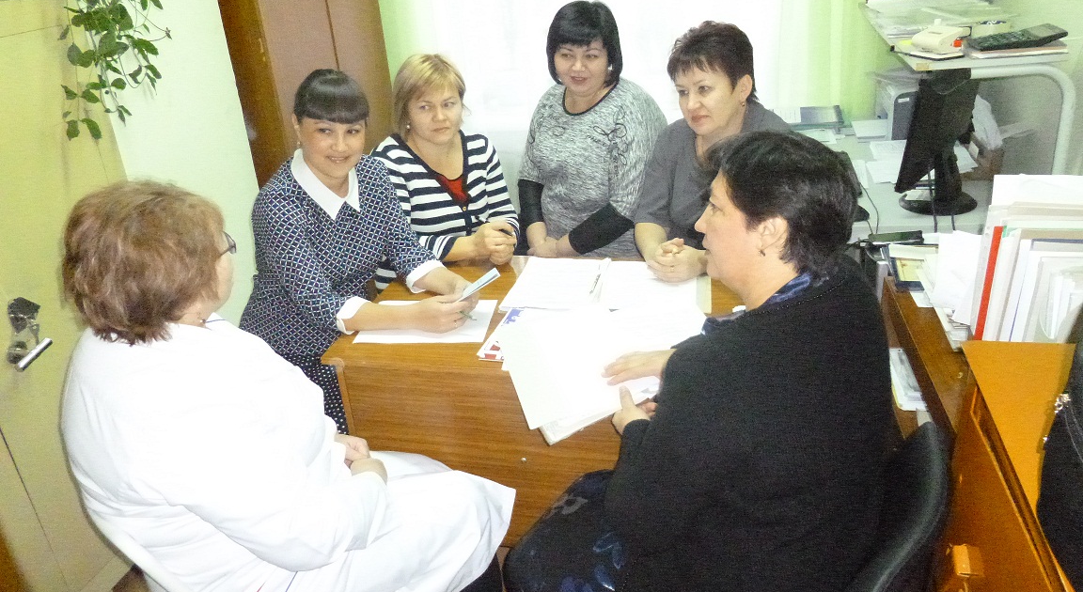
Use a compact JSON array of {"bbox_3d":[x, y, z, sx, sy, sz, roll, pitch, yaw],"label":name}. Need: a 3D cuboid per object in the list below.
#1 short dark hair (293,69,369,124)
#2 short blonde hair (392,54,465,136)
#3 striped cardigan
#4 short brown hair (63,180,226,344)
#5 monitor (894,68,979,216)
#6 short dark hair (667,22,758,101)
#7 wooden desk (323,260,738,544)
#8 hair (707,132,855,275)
[{"bbox_3d":[-0.457,-0.414,1.700,0.165,0.170,0.200,-9,30,-20],"label":"short dark hair"},{"bbox_3d":[-0.306,-0.544,2.130,0.195,0.240,0.225,-15,31,-23],"label":"short blonde hair"},{"bbox_3d":[-0.264,-0.207,2.060,0.460,0.570,0.370,-19,28,-29],"label":"striped cardigan"},{"bbox_3d":[-0.585,-0.046,1.150,0.240,0.245,0.205,-2,23,-15],"label":"short brown hair"},{"bbox_3d":[1.145,-0.450,2.221,0.200,0.390,0.380,19,33,42],"label":"monitor"},{"bbox_3d":[0.397,-0.526,1.790,0.220,0.195,0.180,-33,35,-29],"label":"short dark hair"},{"bbox_3d":[0.151,0.370,1.971,1.095,0.750,0.615,2,25,14],"label":"wooden desk"},{"bbox_3d":[0.367,-0.135,1.180,0.235,0.215,0.195,-7,19,34],"label":"hair"}]

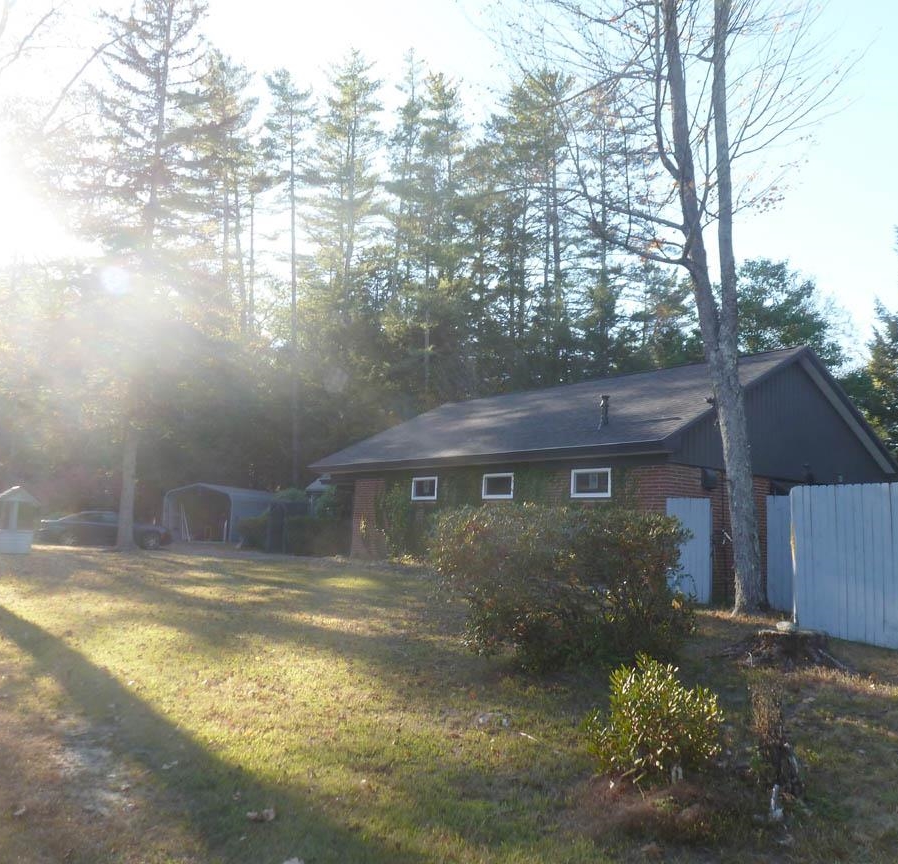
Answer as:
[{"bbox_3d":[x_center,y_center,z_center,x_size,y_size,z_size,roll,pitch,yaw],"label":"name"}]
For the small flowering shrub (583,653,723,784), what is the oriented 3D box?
[{"bbox_3d":[1.101,1.513,4.300,0.740,0.650,0.700,0,-7,14],"label":"small flowering shrub"}]

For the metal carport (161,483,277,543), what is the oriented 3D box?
[{"bbox_3d":[-11.162,4.248,41.521,3.750,2.820,6.200,0,-7,16],"label":"metal carport"}]

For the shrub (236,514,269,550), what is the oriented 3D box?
[{"bbox_3d":[-7.110,3.656,28.900,1.200,1.260,1.200,4,-7,-14],"label":"shrub"}]

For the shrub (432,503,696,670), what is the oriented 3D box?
[{"bbox_3d":[1.111,1.451,7.750,2.500,1.470,2.000,1,-7,8],"label":"shrub"}]

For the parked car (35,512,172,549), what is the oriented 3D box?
[{"bbox_3d":[-13.501,3.813,31.300,4.800,1.450,1.850,7,-9,-35],"label":"parked car"}]

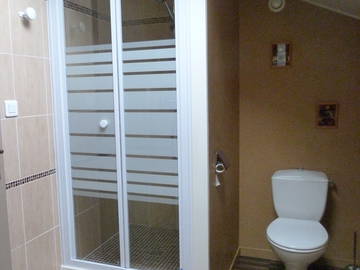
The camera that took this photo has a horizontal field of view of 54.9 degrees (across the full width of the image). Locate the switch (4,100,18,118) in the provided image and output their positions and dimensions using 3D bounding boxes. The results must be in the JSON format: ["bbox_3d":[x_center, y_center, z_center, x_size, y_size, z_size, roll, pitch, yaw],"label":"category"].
[{"bbox_3d":[-0.871,-0.140,1.792,0.012,0.081,0.075,2,7,20],"label":"switch"}]

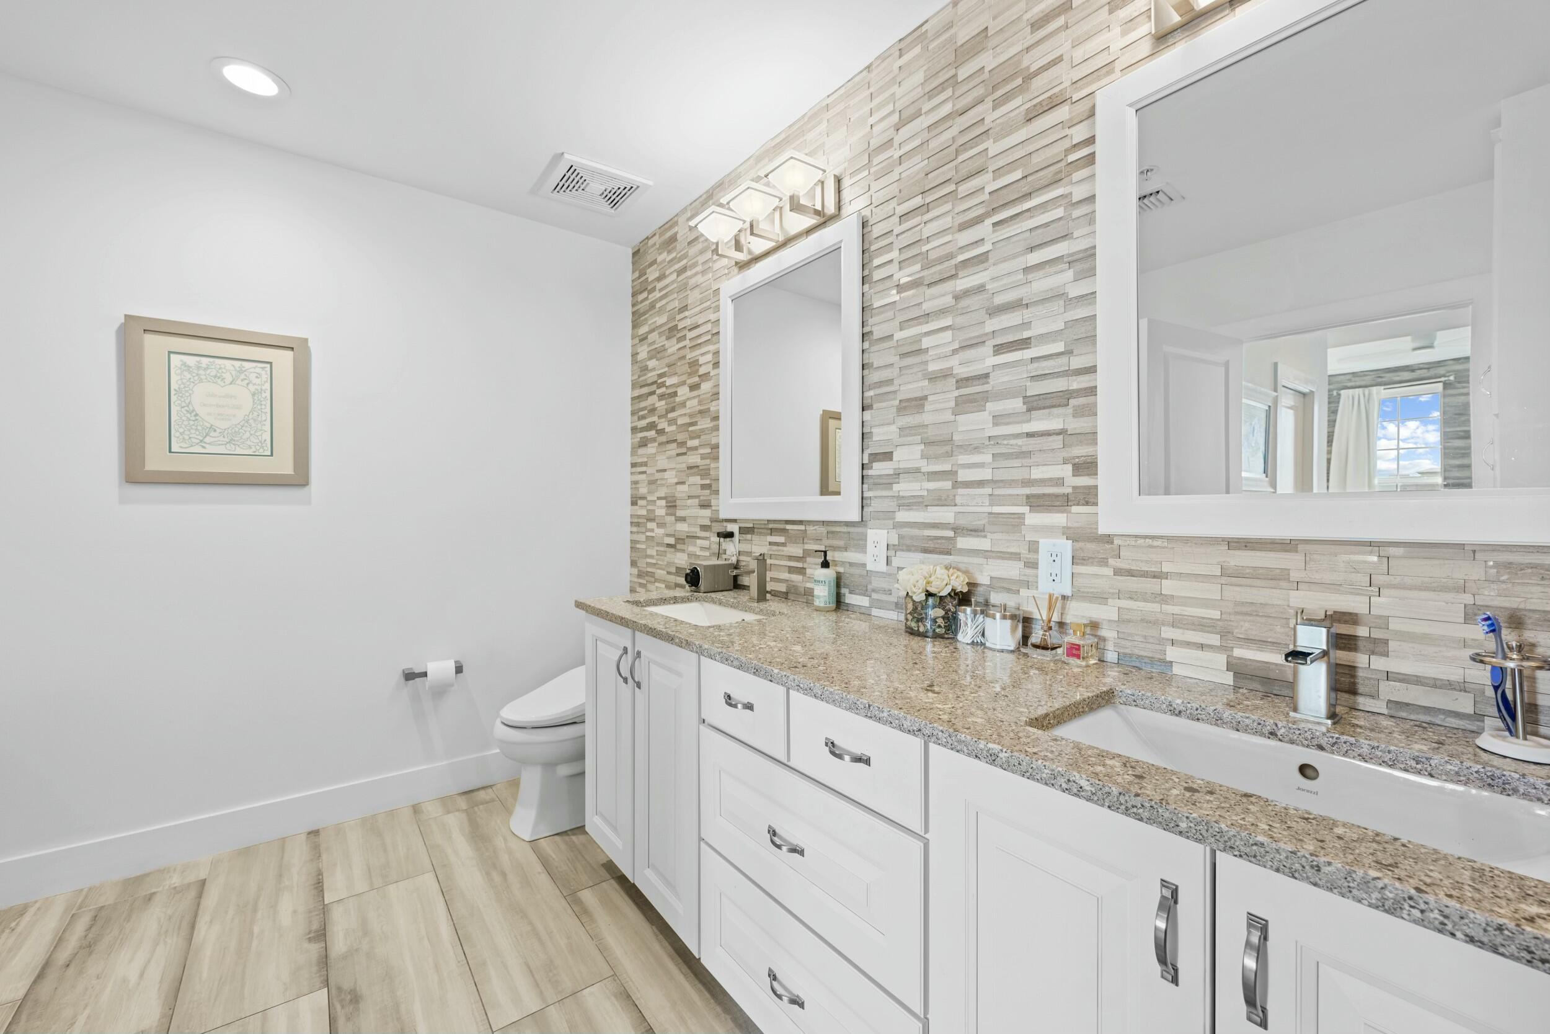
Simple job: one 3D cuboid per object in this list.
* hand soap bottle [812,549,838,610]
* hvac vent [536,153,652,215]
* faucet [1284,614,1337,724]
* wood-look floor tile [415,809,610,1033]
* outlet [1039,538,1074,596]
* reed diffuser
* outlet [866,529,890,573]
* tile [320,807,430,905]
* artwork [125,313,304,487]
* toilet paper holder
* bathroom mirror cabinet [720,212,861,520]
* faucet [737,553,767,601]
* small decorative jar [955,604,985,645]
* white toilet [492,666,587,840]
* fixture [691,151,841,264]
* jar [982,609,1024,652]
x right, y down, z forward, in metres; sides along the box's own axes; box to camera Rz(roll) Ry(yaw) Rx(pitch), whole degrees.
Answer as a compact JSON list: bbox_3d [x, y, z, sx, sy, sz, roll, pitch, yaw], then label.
[{"bbox_3d":[0.153,0.190,1.827,0.063,0.185,0.069,1,1,45],"label":"hand soap bottle"},{"bbox_3d":[-0.722,-1.284,2.357,0.337,0.025,0.345,0,1,-38],"label":"hvac vent"},{"bbox_3d":[0.772,0.221,0.874,0.158,0.158,0.052,0,1,-38],"label":"faucet"},{"bbox_3d":[-0.887,1.175,1.928,0.284,0.010,1.178,0,1,-38],"label":"wood-look floor tile"},{"bbox_3d":[0.600,0.108,1.289,0.010,0.116,0.071,0,1,-38],"label":"outlet"},{"bbox_3d":[0.572,0.225,1.277,0.076,0.132,0.076,0,1,-38],"label":"reed diffuser"},{"bbox_3d":[0.287,0.096,1.691,0.010,0.116,0.071,0,1,-38],"label":"outlet"},{"bbox_3d":[-1.408,1.171,2.120,0.296,0.010,0.551,0,1,-38],"label":"tile"},{"bbox_3d":[-1.847,-0.370,2.022,0.450,0.521,0.030,0,1,-38],"label":"artwork"},{"bbox_3d":[-1.354,0.615,2.391,0.205,0.040,0.075,0,1,-38],"label":"toilet paper holder"},{"bbox_3d":[0.026,-0.430,2.007,0.030,0.879,0.718,0,1,-38],"label":"bathroom mirror cabinet"},{"bbox_3d":[-0.088,0.208,2.004,0.150,0.158,0.052,0,1,-38],"label":"faucet"},{"bbox_3d":[0.462,0.251,1.424,0.070,0.090,0.070,0,0,0],"label":"small decorative jar"},{"bbox_3d":[-0.727,0.764,2.390,0.730,0.730,0.400,0,1,-38],"label":"white toilet"},{"bbox_3d":[-0.057,-0.977,1.986,0.180,0.132,0.575,0,1,-38],"label":"fixture"},{"bbox_3d":[0.504,0.241,1.329,0.083,0.097,0.083,0,1,0],"label":"jar"}]

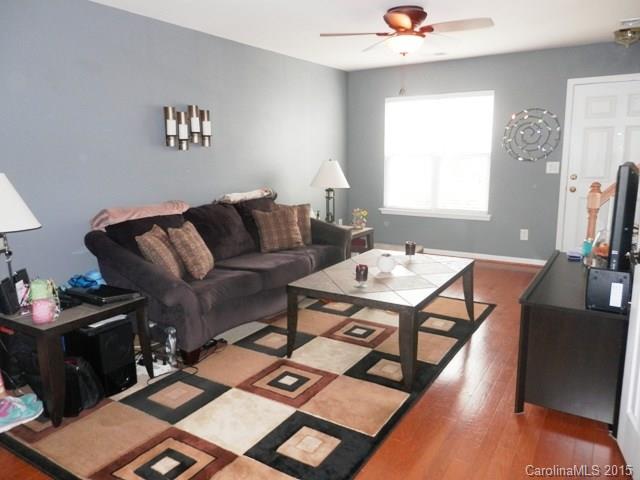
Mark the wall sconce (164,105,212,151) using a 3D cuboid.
[{"bbox_3d":[-1.139,-0.984,4.051,0.093,0.391,0.499,6,12,32],"label":"wall sconce"}]

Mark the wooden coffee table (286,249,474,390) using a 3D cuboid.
[{"bbox_3d":[0.509,0.469,3.377,0.895,0.485,1.323,6,12,32],"label":"wooden coffee table"}]

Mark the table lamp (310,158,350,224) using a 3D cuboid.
[{"bbox_3d":[0.112,-0.500,5.082,0.435,0.760,0.435,-1,11,0],"label":"table lamp"}]

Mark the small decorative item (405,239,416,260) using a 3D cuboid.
[{"bbox_3d":[0.721,0.084,3.675,0.085,0.155,0.085,6,13,32],"label":"small decorative item"}]

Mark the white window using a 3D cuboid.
[{"bbox_3d":[1.450,-1.053,5.892,1.430,1.530,0.086,6,12,32],"label":"white window"}]

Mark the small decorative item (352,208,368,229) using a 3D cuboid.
[{"bbox_3d":[0.446,-0.235,5.098,0.170,0.220,0.170,6,13,32],"label":"small decorative item"}]

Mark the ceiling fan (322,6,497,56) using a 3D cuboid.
[{"bbox_3d":[0.693,-1.617,3.599,1.280,0.335,1.280,6,13,32],"label":"ceiling fan"}]

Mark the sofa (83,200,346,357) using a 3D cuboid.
[{"bbox_3d":[-0.687,0.172,3.875,0.944,0.924,2.268,6,12,32],"label":"sofa"}]

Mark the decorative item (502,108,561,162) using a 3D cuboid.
[{"bbox_3d":[2.394,-1.185,5.245,0.601,0.593,0.040,6,12,32],"label":"decorative item"}]

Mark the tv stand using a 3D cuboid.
[{"bbox_3d":[1.578,0.521,2.803,0.465,0.635,1.312,6,13,34],"label":"tv stand"}]

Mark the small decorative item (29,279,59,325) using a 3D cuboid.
[{"bbox_3d":[-1.470,0.320,2.433,0.140,0.225,0.140,6,13,32],"label":"small decorative item"}]

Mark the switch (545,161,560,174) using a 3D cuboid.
[{"bbox_3d":[2.618,-0.809,5.190,0.125,0.122,0.013,6,12,32],"label":"switch"}]

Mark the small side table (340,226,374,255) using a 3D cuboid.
[{"bbox_3d":[0.185,0.149,5.076,0.638,0.503,0.612,6,12,32],"label":"small side table"}]

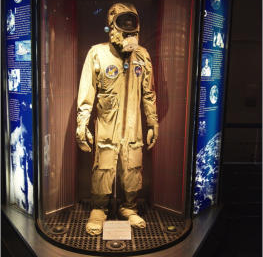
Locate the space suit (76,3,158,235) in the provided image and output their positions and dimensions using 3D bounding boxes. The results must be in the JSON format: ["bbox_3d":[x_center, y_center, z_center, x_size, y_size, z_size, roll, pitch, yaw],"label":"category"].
[{"bbox_3d":[-0.105,-0.076,2.722,0.650,1.760,0.420,-1,9,-18],"label":"space suit"}]

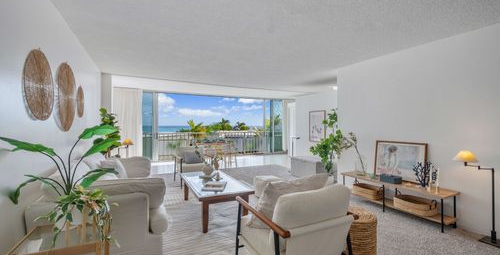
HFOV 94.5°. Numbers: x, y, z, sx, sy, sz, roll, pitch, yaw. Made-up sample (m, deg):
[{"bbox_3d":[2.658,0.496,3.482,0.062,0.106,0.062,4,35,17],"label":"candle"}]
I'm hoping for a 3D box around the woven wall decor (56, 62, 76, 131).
[{"bbox_3d":[-2.045,-0.330,2.603,0.050,0.770,0.770,0,0,-26],"label":"woven wall decor"}]

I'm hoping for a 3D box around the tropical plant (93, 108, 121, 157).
[{"bbox_3d":[-2.615,0.460,4.229,0.480,1.580,0.480,0,0,-26],"label":"tropical plant"}]

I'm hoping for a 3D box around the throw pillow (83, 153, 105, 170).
[{"bbox_3d":[-2.070,0.500,3.130,0.160,0.420,0.440,-15,0,-1],"label":"throw pillow"}]

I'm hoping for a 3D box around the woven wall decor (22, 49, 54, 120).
[{"bbox_3d":[-1.677,-0.330,1.859,0.050,0.580,0.610,0,0,-26],"label":"woven wall decor"}]

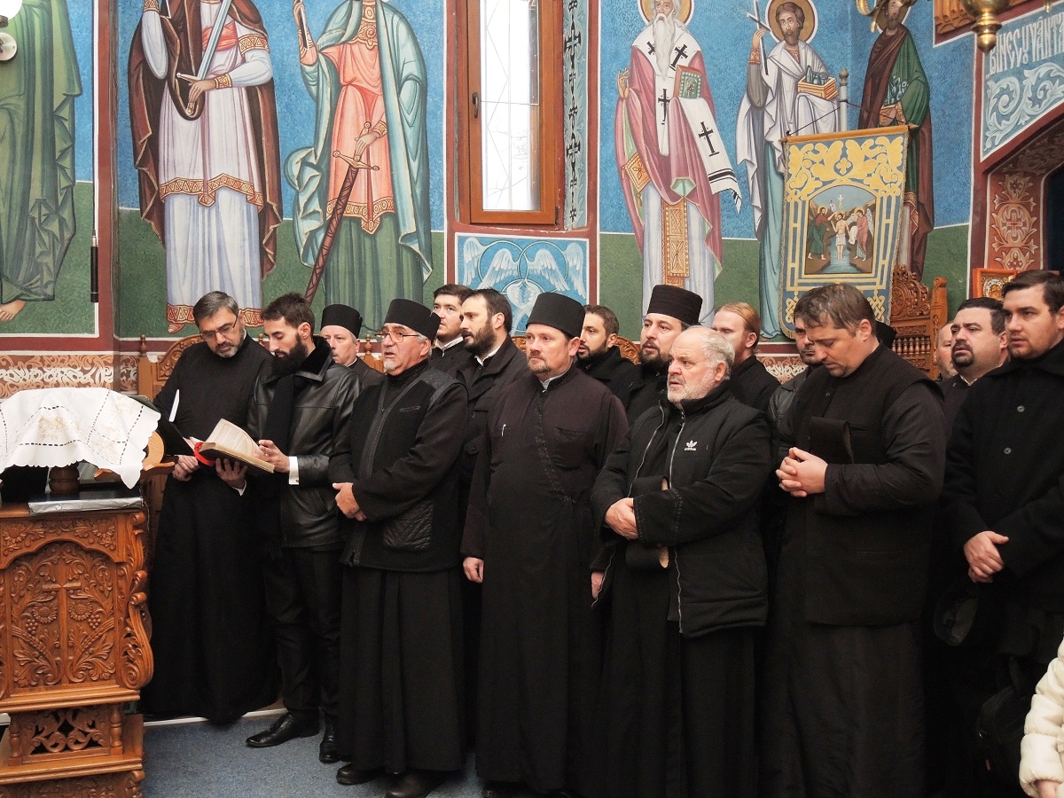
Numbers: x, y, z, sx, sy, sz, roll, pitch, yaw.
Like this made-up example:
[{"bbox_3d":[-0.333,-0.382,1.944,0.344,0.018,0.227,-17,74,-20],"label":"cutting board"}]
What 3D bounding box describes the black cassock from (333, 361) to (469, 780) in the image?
[{"bbox_3d":[-0.487,0.600,3.700,0.540,1.460,0.400,3,3,41],"label":"black cassock"}]

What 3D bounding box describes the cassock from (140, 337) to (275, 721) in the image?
[{"bbox_3d":[-1.330,0.440,4.200,0.580,1.750,0.440,1,3,-4],"label":"cassock"}]

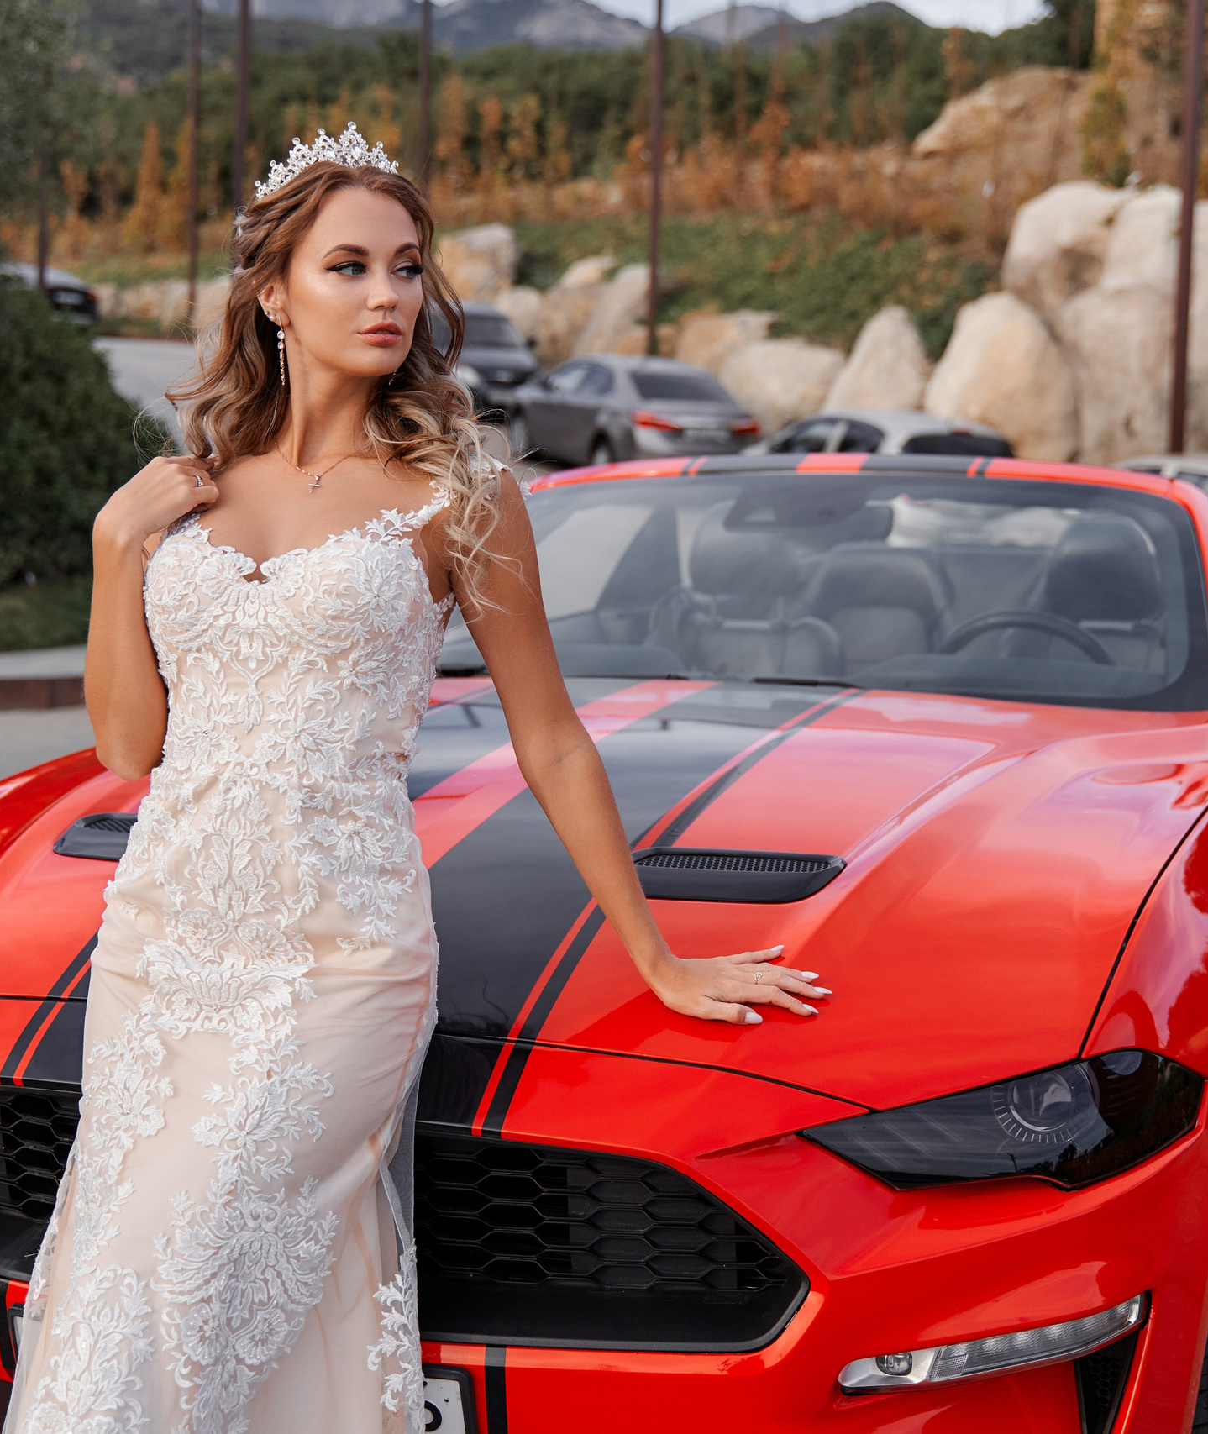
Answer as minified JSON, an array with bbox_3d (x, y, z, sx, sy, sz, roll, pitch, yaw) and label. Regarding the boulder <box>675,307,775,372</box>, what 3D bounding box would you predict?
[{"bbox_3d":[1.643,-4.813,30.200,1.500,1.200,1.200,2,6,18],"label":"boulder"}]

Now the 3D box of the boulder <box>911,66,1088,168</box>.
[{"bbox_3d":[6.329,-9.439,36.000,2.900,1.750,2.200,2,6,18],"label":"boulder"}]

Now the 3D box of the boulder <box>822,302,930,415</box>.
[{"bbox_3d":[3.470,-4.100,29.000,1.450,2.300,1.300,2,5,7],"label":"boulder"}]

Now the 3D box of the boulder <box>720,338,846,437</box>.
[{"bbox_3d":[2.430,-4.300,30.800,1.850,1.750,1.500,2,5,4],"label":"boulder"}]

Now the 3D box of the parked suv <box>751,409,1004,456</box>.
[{"bbox_3d":[2.700,-2.670,25.100,1.720,1.470,4.200,-1,12,-28],"label":"parked suv"}]

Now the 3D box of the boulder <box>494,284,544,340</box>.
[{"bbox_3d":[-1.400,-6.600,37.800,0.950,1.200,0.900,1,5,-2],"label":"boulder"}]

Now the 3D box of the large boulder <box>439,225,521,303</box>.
[{"bbox_3d":[-2.300,-8.100,41.000,1.650,1.650,1.500,1,5,-3],"label":"large boulder"}]

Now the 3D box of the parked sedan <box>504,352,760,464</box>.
[{"bbox_3d":[0.274,-3.679,28.118,1.776,1.465,4.620,0,11,-24],"label":"parked sedan"}]

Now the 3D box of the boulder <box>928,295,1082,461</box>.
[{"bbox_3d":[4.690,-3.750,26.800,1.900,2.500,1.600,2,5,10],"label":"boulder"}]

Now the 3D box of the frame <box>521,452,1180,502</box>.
[{"bbox_3d":[0.439,-0.447,4.251,1.270,0.100,0.200,1,6,22],"label":"frame"}]

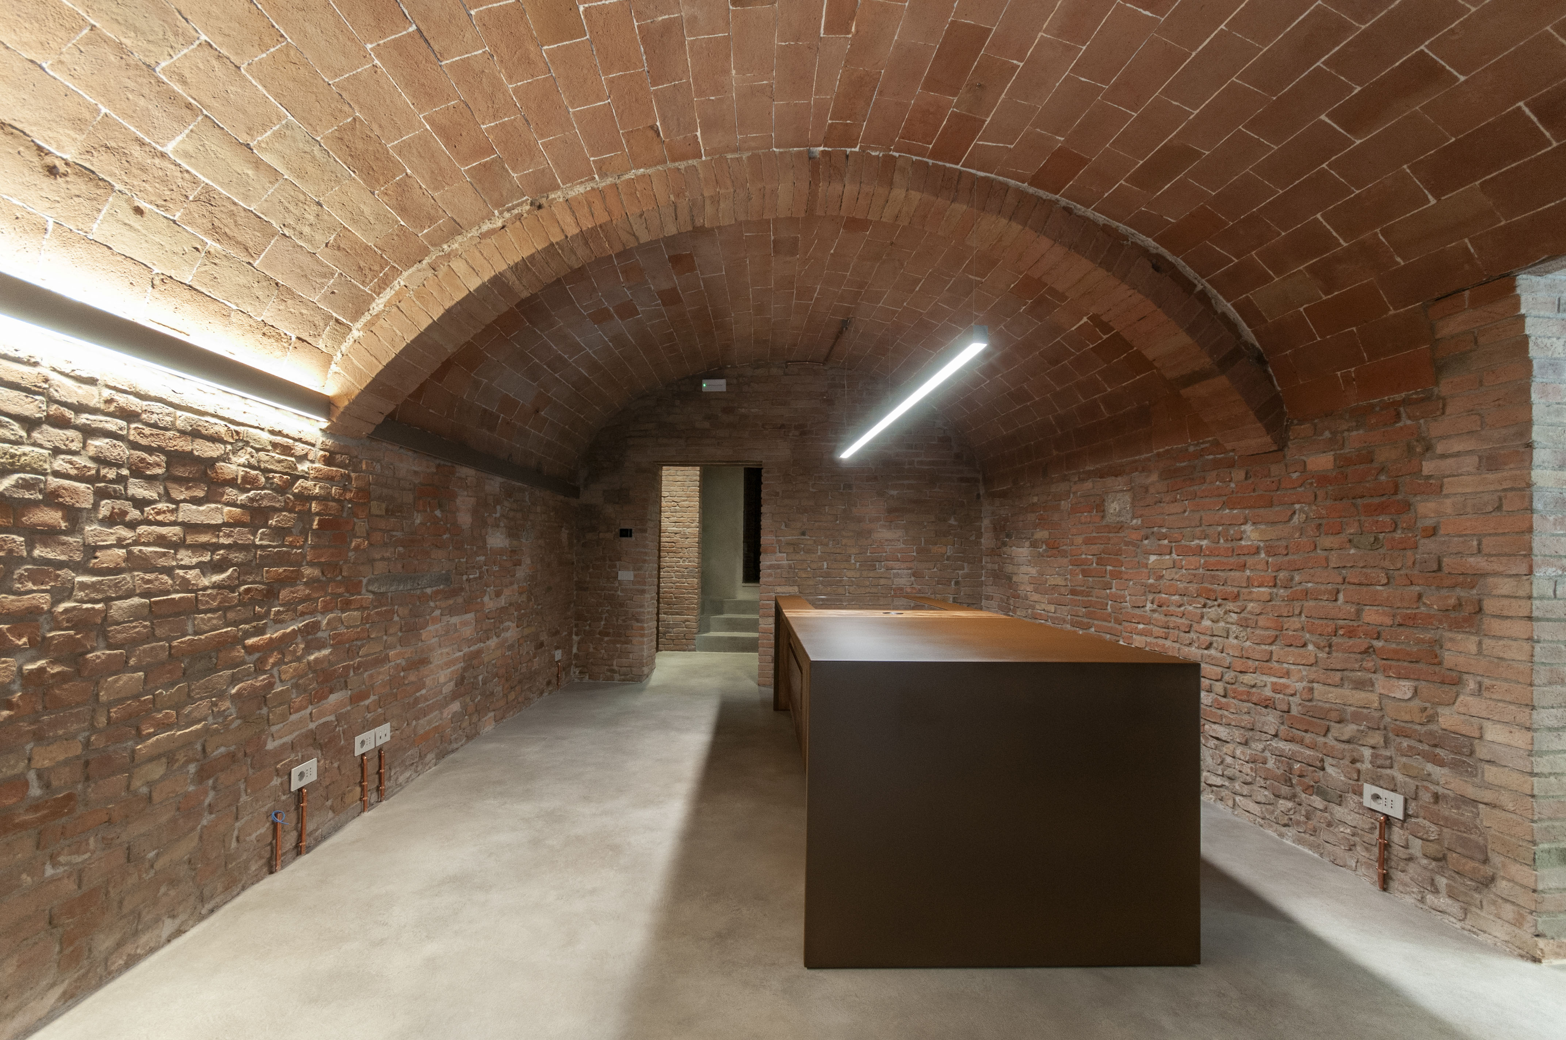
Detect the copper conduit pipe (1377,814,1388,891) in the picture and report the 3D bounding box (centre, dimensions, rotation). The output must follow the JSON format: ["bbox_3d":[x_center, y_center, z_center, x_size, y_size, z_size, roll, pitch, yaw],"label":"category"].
[{"bbox_3d":[2.251,1.257,2.457,0.024,0.272,0.026,1,-3,-8],"label":"copper conduit pipe"}]

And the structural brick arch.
[{"bbox_3d":[0.168,-0.966,2.958,4.120,1.285,0.300,1,-3,-3],"label":"structural brick arch"}]

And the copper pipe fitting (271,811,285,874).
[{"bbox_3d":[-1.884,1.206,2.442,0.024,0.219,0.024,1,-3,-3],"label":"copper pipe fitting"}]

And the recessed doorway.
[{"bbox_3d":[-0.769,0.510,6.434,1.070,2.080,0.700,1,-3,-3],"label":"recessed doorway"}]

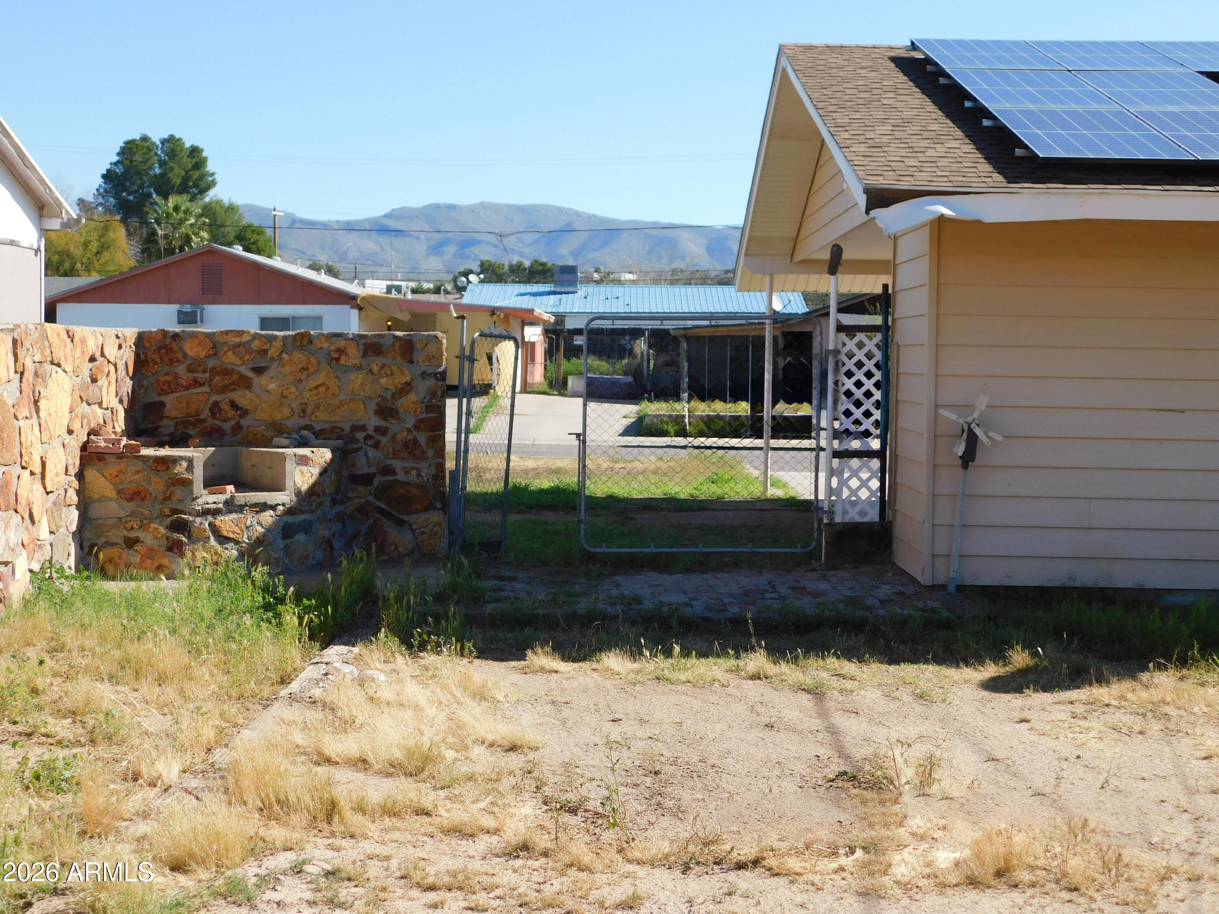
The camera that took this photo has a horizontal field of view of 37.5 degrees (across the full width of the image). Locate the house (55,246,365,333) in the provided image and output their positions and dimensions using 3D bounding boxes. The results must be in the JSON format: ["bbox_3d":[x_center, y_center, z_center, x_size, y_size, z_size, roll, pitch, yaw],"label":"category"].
[{"bbox_3d":[-11.134,-4.135,55.353,8.800,4.100,12.500,1,3,-1],"label":"house"}]

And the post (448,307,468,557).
[{"bbox_3d":[-1.139,-0.191,13.600,0.120,1.790,0.080,1,3,-1],"label":"post"}]

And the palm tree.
[{"bbox_3d":[-20.024,-7.926,83.236,3.100,8.500,3.100,1,3,-1],"label":"palm tree"}]

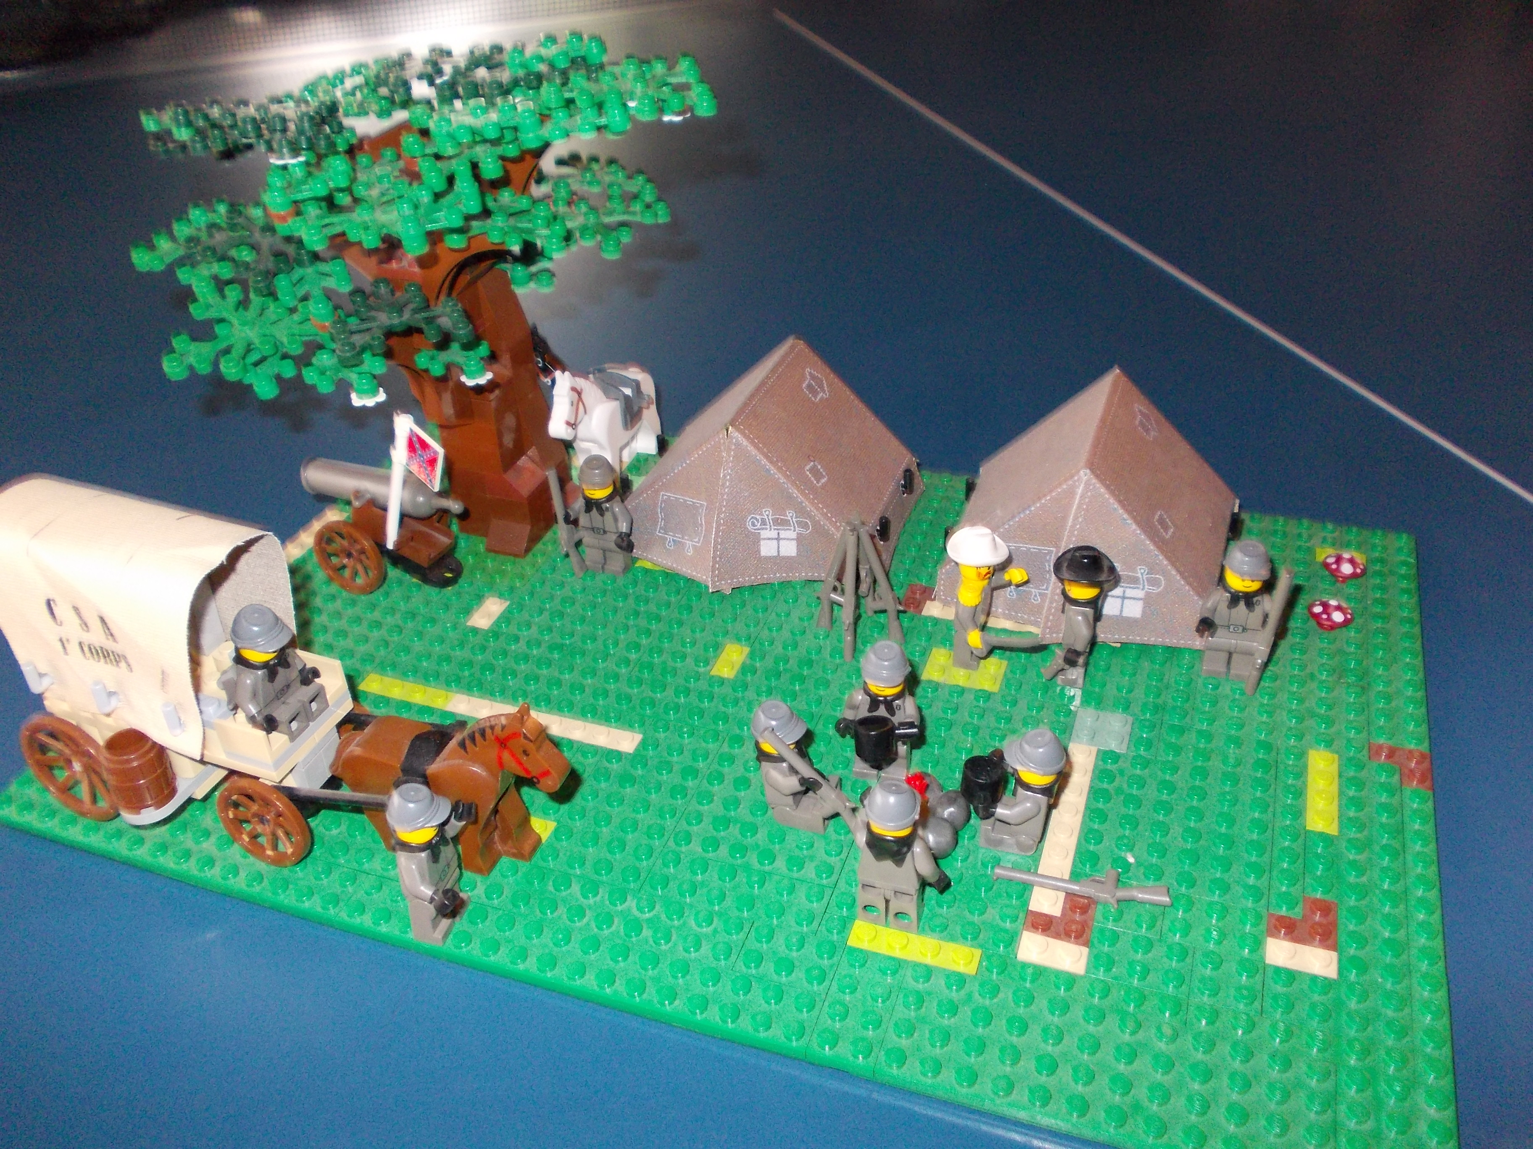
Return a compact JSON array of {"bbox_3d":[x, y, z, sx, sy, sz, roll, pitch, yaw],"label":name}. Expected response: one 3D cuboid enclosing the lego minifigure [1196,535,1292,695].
[{"bbox_3d":[0.139,0.013,0.363,0.024,0.045,0.018,9,37,18],"label":"lego minifigure"}]

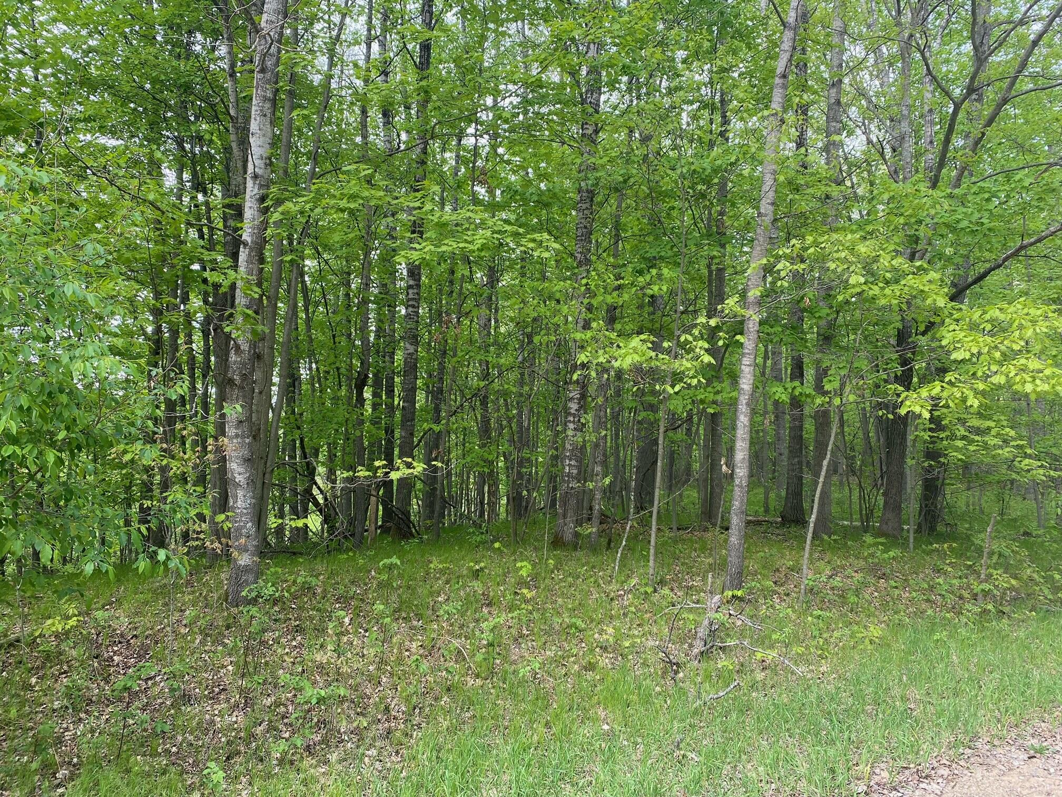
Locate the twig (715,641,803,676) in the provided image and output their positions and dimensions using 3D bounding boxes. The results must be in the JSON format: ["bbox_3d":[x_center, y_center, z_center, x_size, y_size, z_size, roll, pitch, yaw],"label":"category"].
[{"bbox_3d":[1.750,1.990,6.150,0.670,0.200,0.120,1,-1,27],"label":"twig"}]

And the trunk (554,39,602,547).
[{"bbox_3d":[0.680,-1.500,11.080,0.330,7.050,0.330,3,-1,0],"label":"trunk"}]

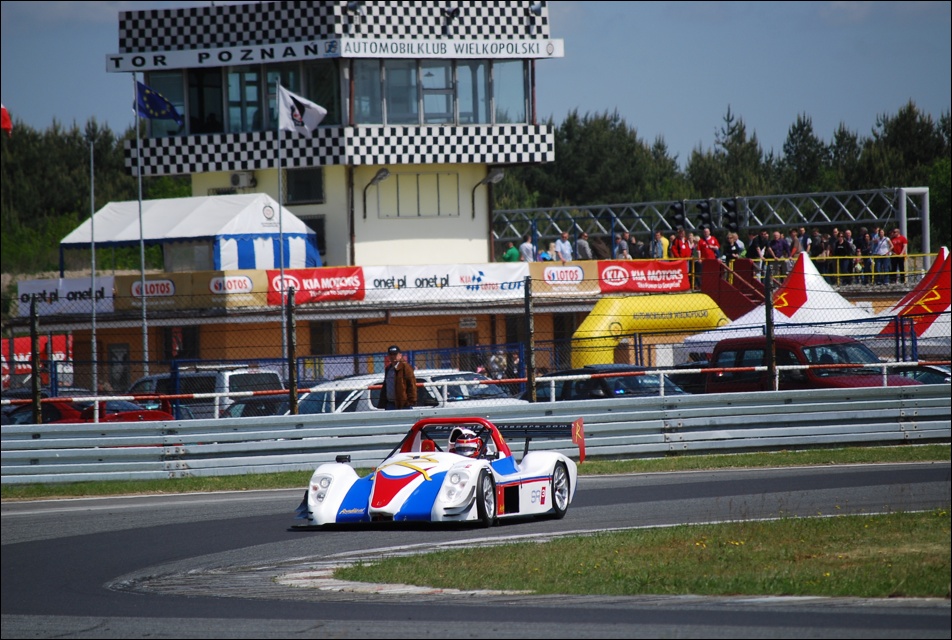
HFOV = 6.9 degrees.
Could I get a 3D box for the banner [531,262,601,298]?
[{"bbox_3d":[2.699,-1.260,240.738,0.050,1.007,3.076,-2,0,45],"label":"banner"}]

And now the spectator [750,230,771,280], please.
[{"bbox_3d":[8.921,-1.944,247.686,0.520,1.750,0.360,-2,0,-18],"label":"spectator"}]

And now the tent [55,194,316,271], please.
[{"bbox_3d":[-8.942,-2.100,246.500,6.900,3.400,4.200,-2,0,43],"label":"tent"}]

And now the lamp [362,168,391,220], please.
[{"bbox_3d":[-3.290,-4.171,264.300,1.100,1.680,0.320,-2,0,42],"label":"lamp"}]

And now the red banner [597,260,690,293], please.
[{"bbox_3d":[5.153,-1.337,243.193,0.050,0.991,4.045,-2,0,45],"label":"red banner"}]

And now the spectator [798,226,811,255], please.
[{"bbox_3d":[10.197,-1.946,246.500,0.500,1.830,0.350,-2,0,30],"label":"spectator"}]

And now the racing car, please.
[{"bbox_3d":[-0.364,1.487,78.300,1.800,1.050,4.050,-2,0,18],"label":"racing car"}]

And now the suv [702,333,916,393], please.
[{"bbox_3d":[5.571,1.121,129.003,1.730,1.800,4.120,-2,0,-38],"label":"suv"}]

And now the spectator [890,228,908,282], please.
[{"bbox_3d":[13.259,-1.988,249.000,0.530,1.740,0.380,-2,0,20],"label":"spectator"}]

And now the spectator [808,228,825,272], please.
[{"bbox_3d":[10.575,-1.938,247.000,0.500,1.790,0.370,-2,0,14],"label":"spectator"}]

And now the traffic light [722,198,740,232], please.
[{"bbox_3d":[8.481,-3.469,264.000,0.450,1.130,0.400,-2,0,-31],"label":"traffic light"}]

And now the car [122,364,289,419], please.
[{"bbox_3d":[-5.708,1.966,163.000,1.870,1.860,4.700,-2,0,-33],"label":"car"}]

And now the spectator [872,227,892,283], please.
[{"bbox_3d":[12.925,-2.026,251.691,0.520,1.740,0.360,-2,0,-15],"label":"spectator"}]

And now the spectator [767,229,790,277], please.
[{"bbox_3d":[9.365,-1.848,245.000,0.660,1.740,0.450,-2,0,7],"label":"spectator"}]

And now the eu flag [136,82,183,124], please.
[{"bbox_3d":[-8.622,-5.907,217.000,1.300,1.150,0.250,-2,0,0],"label":"eu flag"}]

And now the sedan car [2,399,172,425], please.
[{"bbox_3d":[-6.715,1.900,127.000,1.720,1.320,4.300,-2,0,-39],"label":"sedan car"}]

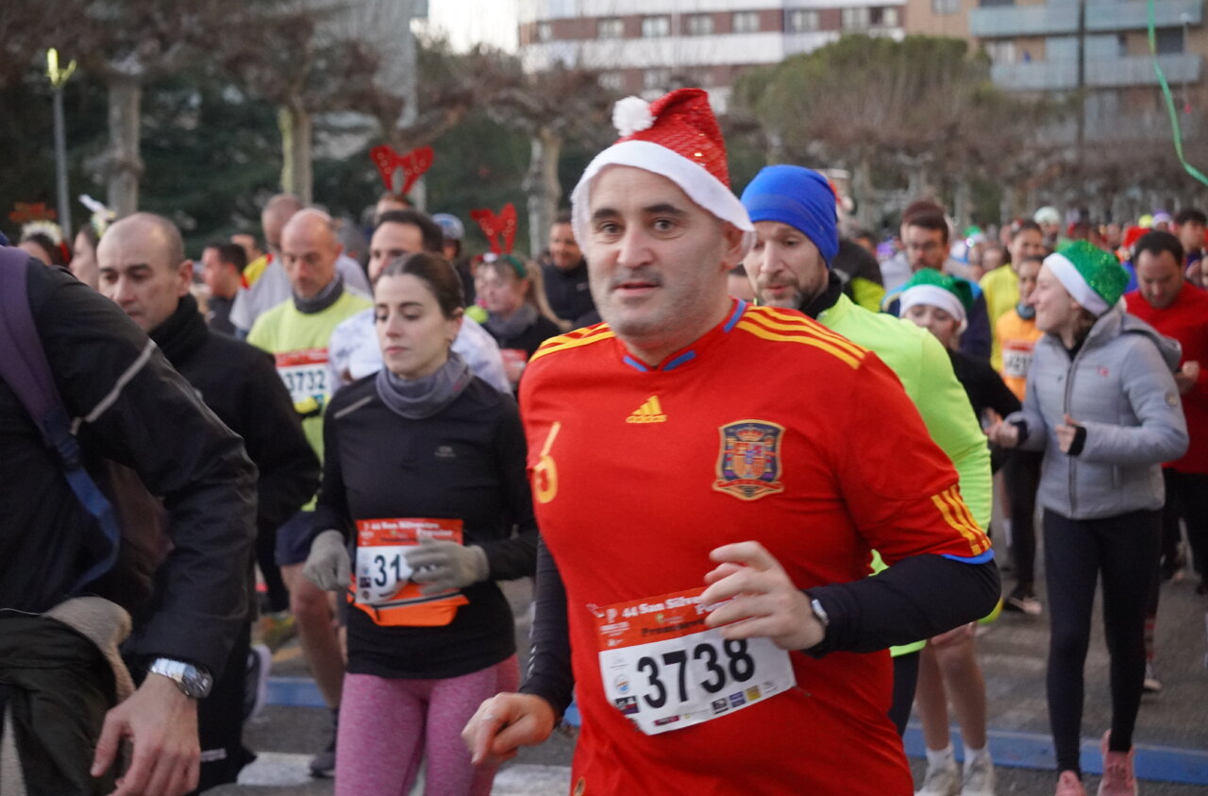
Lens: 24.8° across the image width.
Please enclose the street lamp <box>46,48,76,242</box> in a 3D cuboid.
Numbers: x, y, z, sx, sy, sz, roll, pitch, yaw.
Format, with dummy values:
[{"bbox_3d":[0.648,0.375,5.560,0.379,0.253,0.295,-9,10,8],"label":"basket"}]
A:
[{"bbox_3d":[-7.241,-2.615,37.000,0.370,4.200,0.330,-3,3,0],"label":"street lamp"}]

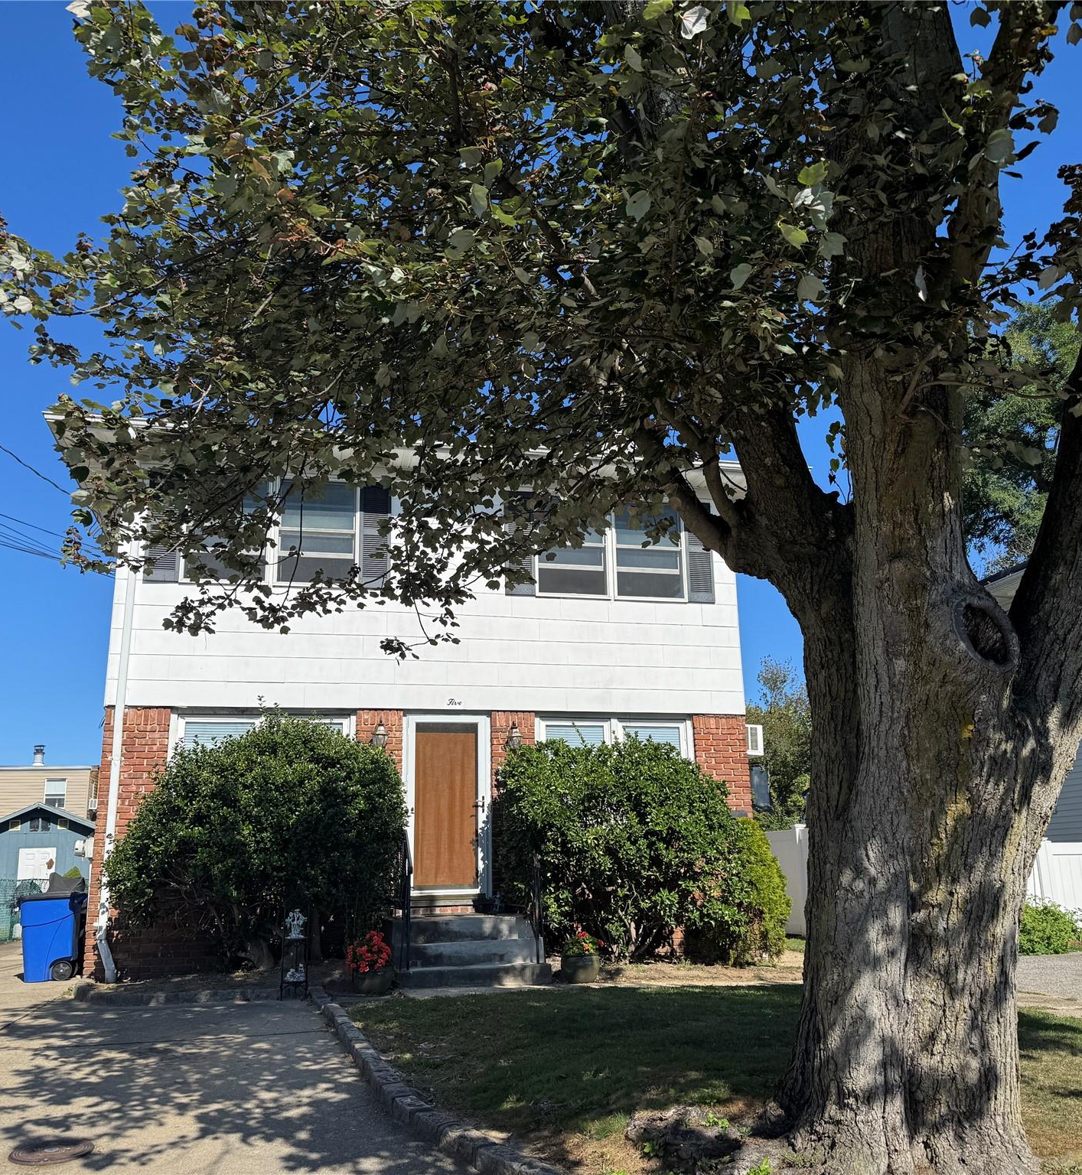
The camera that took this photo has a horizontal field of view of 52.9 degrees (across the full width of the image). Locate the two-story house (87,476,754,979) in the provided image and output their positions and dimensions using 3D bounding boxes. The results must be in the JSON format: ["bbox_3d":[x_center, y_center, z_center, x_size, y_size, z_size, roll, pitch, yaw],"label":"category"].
[{"bbox_3d":[-2.130,2.246,16.896,7.900,6.200,9.900,2,-15,-13],"label":"two-story house"}]

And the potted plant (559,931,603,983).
[{"bbox_3d":[0.369,3.607,10.634,0.430,0.470,0.420,-1,-14,0],"label":"potted plant"}]

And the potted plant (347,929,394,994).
[{"bbox_3d":[-1.553,3.439,9.939,0.440,0.560,0.420,2,-15,-13],"label":"potted plant"}]

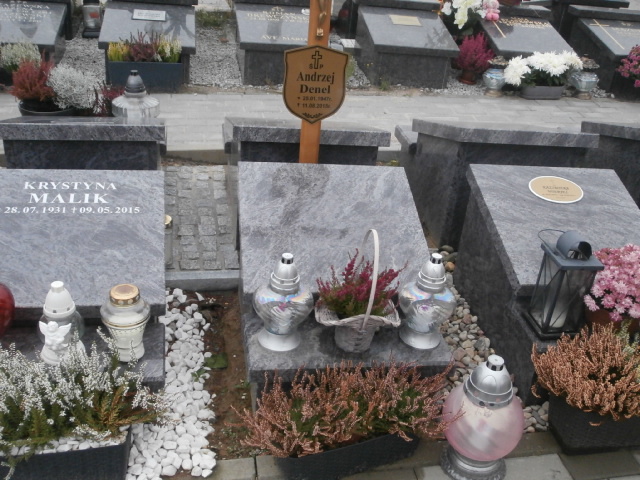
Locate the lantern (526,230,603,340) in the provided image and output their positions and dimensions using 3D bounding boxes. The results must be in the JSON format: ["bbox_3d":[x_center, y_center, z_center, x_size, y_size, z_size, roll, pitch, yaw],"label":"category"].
[{"bbox_3d":[0.776,0.131,2.216,0.155,0.330,0.155,0,28,-11],"label":"lantern"}]

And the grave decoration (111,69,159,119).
[{"bbox_3d":[-0.881,-0.653,3.367,0.220,0.315,0.220,0,28,-11],"label":"grave decoration"}]

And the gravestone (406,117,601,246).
[{"bbox_3d":[0.743,-0.354,3.229,0.600,0.560,0.770,1,28,-10],"label":"gravestone"}]

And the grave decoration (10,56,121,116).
[{"bbox_3d":[-1.193,-0.676,3.307,0.470,0.350,0.280,0,28,-11],"label":"grave decoration"}]

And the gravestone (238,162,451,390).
[{"bbox_3d":[0.043,0.131,2.310,0.600,0.505,0.770,0,28,-10],"label":"gravestone"}]

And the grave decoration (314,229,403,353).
[{"bbox_3d":[0.124,0.143,2.027,0.250,0.366,0.200,7,28,2],"label":"grave decoration"}]

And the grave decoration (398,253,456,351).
[{"bbox_3d":[0.324,0.175,2.099,0.178,0.280,0.178,0,28,-11],"label":"grave decoration"}]

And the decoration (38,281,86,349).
[{"bbox_3d":[-0.720,0.224,1.955,0.123,0.226,0.123,5,28,-2],"label":"decoration"}]

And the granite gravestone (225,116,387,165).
[{"bbox_3d":[-0.106,-0.347,3.089,0.600,0.550,0.760,0,28,-11],"label":"granite gravestone"}]

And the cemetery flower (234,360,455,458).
[{"bbox_3d":[0.074,0.405,1.872,0.550,0.260,0.250,-4,29,-18],"label":"cemetery flower"}]

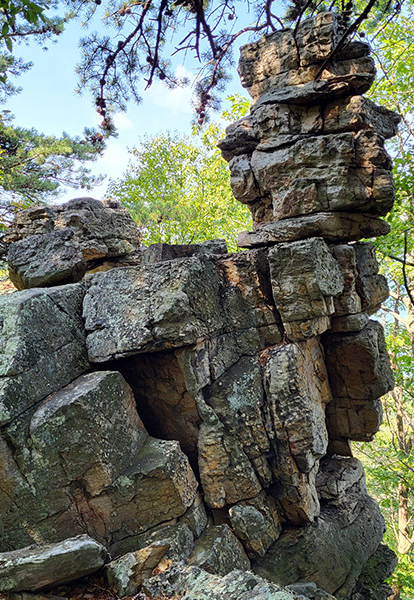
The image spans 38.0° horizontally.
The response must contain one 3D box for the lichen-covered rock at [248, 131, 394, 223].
[{"bbox_3d":[1.133,-1.233,6.000,1.310,0.780,1.000,-4,-5,9],"label":"lichen-covered rock"}]

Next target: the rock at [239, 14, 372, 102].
[{"bbox_3d":[1.000,-2.452,6.100,1.240,0.750,0.950,-4,-5,9],"label":"rock"}]

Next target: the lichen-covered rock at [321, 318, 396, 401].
[{"bbox_3d":[1.538,0.624,6.100,0.650,0.780,0.800,-1,-5,11],"label":"lichen-covered rock"}]

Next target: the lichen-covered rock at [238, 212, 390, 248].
[{"bbox_3d":[1.055,-0.688,5.950,1.400,0.250,1.000,-4,-5,6],"label":"lichen-covered rock"}]

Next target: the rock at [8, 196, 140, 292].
[{"bbox_3d":[-1.298,-0.536,5.800,1.130,0.780,0.900,0,-5,6],"label":"rock"}]

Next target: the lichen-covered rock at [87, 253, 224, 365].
[{"bbox_3d":[-0.476,0.085,5.350,1.100,0.800,0.900,-6,-5,8],"label":"lichen-covered rock"}]

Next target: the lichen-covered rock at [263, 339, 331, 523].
[{"bbox_3d":[0.828,1.194,5.500,0.480,1.580,0.550,-8,-5,14],"label":"lichen-covered rock"}]

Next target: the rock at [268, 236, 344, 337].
[{"bbox_3d":[0.944,-0.109,5.700,0.660,0.880,0.700,-3,-5,14],"label":"rock"}]

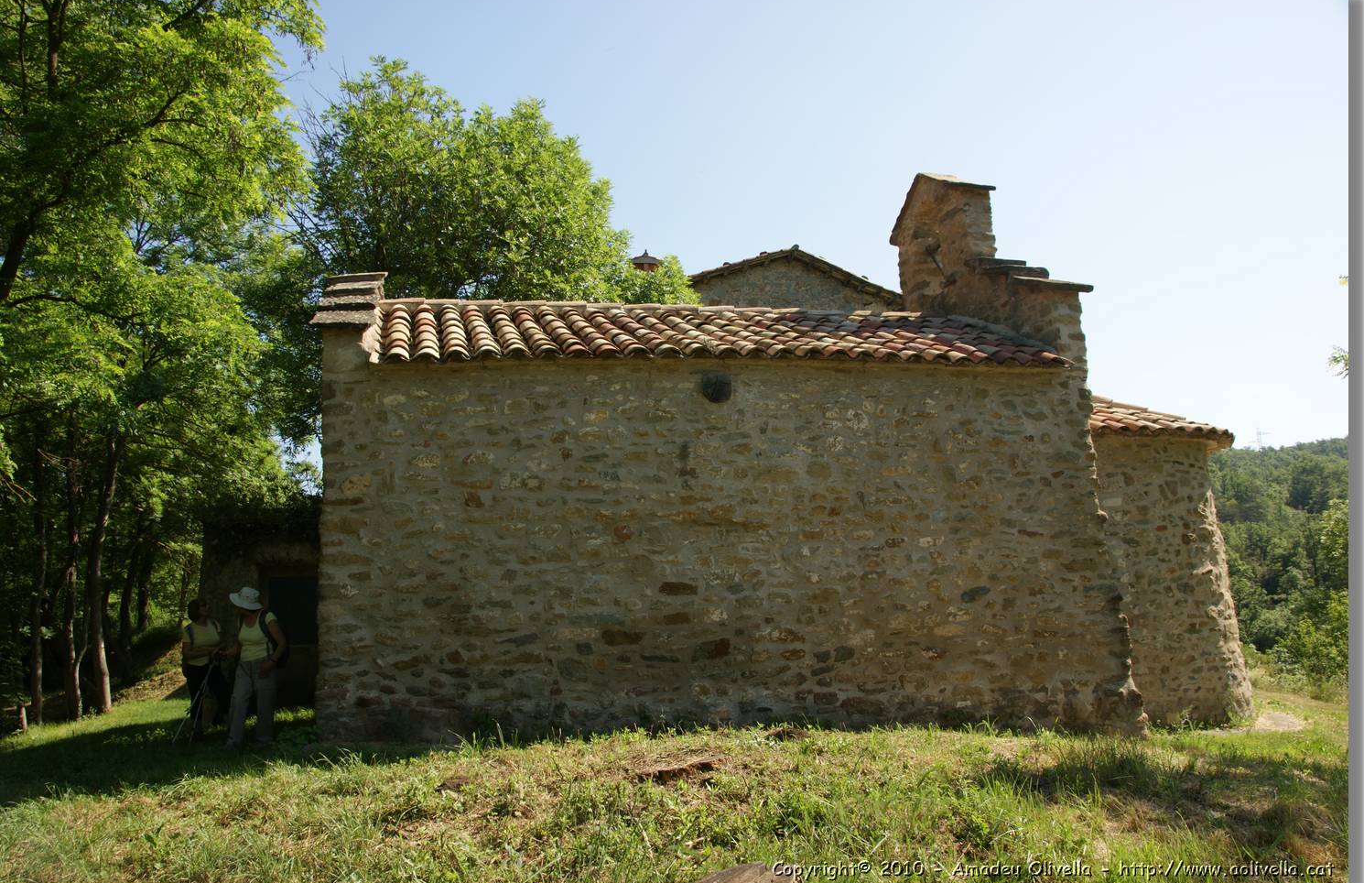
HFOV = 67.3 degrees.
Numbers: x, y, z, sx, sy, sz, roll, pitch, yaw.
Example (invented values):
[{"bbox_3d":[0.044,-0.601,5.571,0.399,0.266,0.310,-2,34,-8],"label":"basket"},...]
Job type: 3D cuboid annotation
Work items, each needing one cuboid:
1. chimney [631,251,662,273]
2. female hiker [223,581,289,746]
[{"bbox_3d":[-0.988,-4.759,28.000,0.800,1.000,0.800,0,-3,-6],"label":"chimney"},{"bbox_3d":[-4.296,2.270,10.300,0.600,1.620,0.500,-1,-3,12],"label":"female hiker"}]

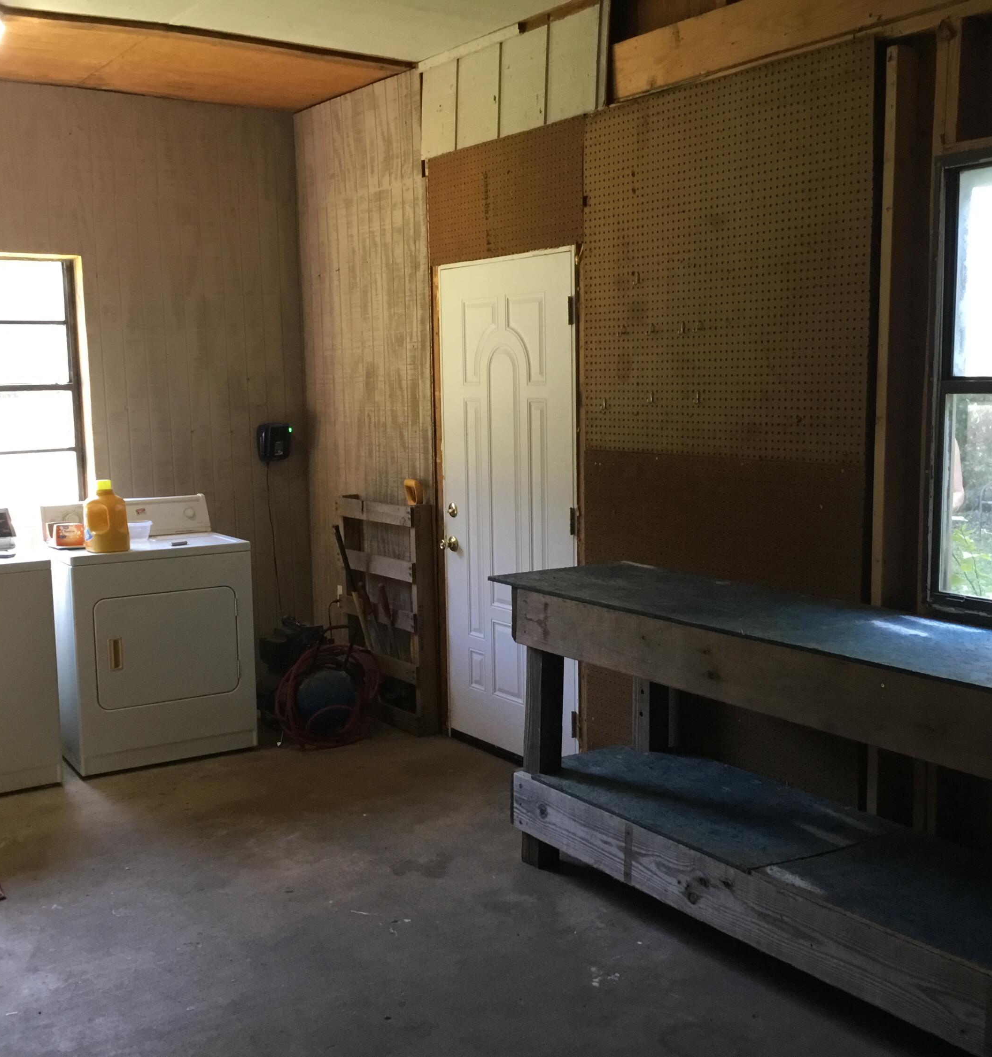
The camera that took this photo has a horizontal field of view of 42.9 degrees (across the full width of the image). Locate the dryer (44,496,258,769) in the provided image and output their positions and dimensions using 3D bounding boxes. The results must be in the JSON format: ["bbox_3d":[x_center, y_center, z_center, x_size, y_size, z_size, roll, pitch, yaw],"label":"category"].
[{"bbox_3d":[-1.534,0.426,5.543,0.738,1.070,0.690,-5,9,-30],"label":"dryer"}]

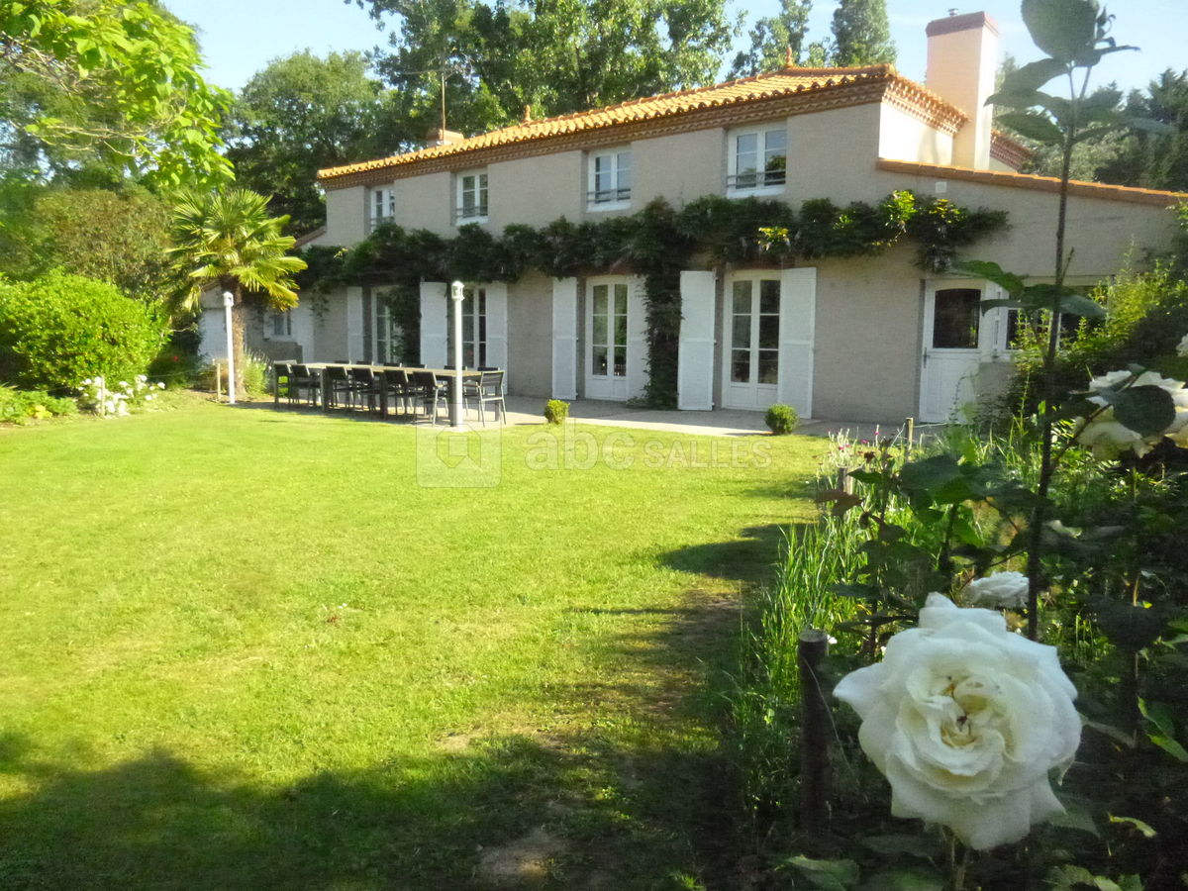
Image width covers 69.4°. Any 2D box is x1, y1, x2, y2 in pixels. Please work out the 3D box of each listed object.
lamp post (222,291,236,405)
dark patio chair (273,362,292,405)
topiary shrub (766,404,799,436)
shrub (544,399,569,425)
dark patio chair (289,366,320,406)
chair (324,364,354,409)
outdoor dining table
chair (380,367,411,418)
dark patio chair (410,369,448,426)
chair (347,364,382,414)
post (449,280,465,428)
[{"bbox_3d":[-7.163,-1.923,16.921,0.200,2.190,0.200,7,9,39],"label":"lamp post"},{"bbox_3d":[-5.530,-1.098,15.910,0.550,0.840,0.580,7,9,39],"label":"dark patio chair"},{"bbox_3d":[2.580,-0.361,11.800,0.450,0.450,0.450,7,9,39],"label":"topiary shrub"},{"bbox_3d":[-0.547,-0.501,12.609,0.370,0.355,0.370,1,8,0],"label":"shrub"},{"bbox_3d":[-5.063,-1.044,15.529,0.550,0.840,0.580,7,9,39],"label":"dark patio chair"},{"bbox_3d":[-4.229,-0.948,14.846,0.550,0.840,0.580,7,9,39],"label":"chair"},{"bbox_3d":[-3.460,-0.882,13.871,4.520,0.750,1.000,7,10,38],"label":"outdoor dining table"},{"bbox_3d":[-2.975,-0.804,13.820,0.550,0.840,0.580,7,9,39],"label":"chair"},{"bbox_3d":[-2.246,-0.701,12.433,0.530,0.800,0.560,7,10,38],"label":"dark patio chair"},{"bbox_3d":[-3.642,-0.881,14.366,0.550,0.840,0.580,7,9,39],"label":"chair"},{"bbox_3d":[-1.858,-1.242,11.687,0.210,2.080,0.210,1,8,0],"label":"post"}]

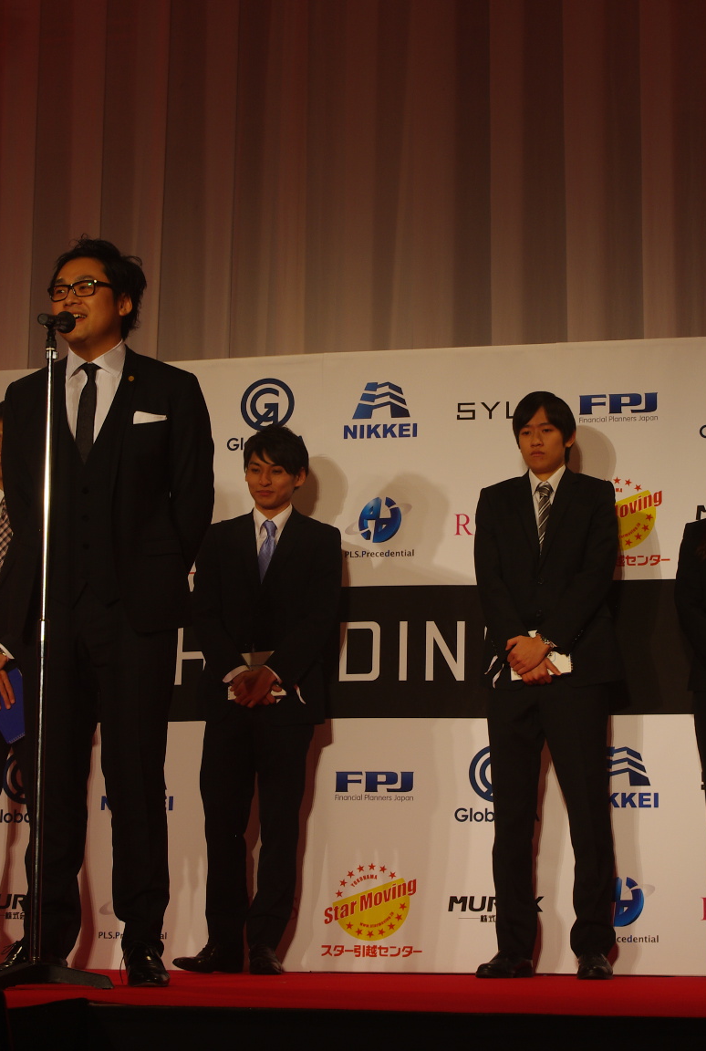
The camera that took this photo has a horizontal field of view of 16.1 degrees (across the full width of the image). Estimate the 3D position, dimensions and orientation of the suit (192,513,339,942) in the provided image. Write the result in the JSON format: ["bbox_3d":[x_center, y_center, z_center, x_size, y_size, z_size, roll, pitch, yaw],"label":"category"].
[{"bbox_3d":[-0.267,0.622,7.670,0.451,1.372,0.330,-2,-10,14],"label":"suit"}]

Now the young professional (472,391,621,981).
[{"bbox_3d":[0.574,0.462,7.504,0.445,1.782,0.360,-2,-10,14],"label":"young professional"}]

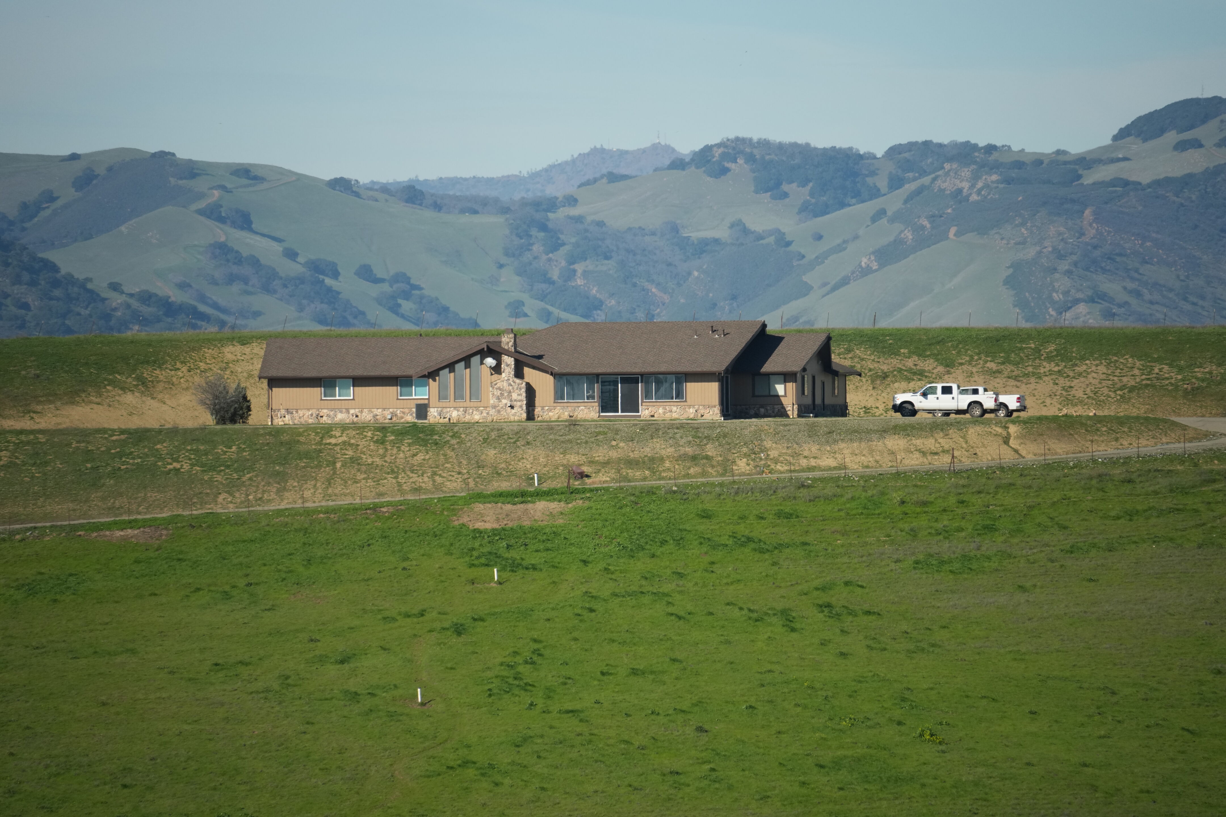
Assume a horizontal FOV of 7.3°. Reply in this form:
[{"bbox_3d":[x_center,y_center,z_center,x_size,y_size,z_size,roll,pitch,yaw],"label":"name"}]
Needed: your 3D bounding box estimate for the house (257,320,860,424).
[{"bbox_3d":[-3.510,-2.112,565.000,33.200,5.850,16.000,0,0,13],"label":"house"}]

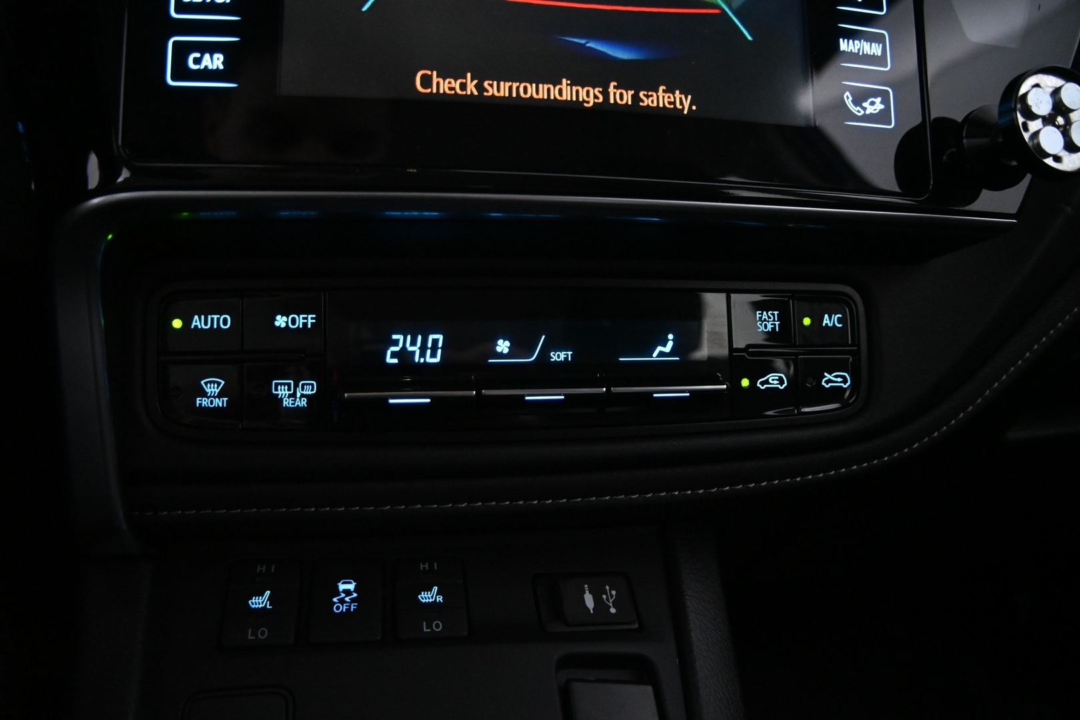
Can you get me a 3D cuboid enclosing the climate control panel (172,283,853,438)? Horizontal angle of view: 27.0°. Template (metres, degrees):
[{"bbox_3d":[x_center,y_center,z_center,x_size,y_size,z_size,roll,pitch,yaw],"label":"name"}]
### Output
[{"bbox_3d":[-0.006,0.001,0.621,0.212,0.038,0.030,0,-3,-26],"label":"climate control panel"}]

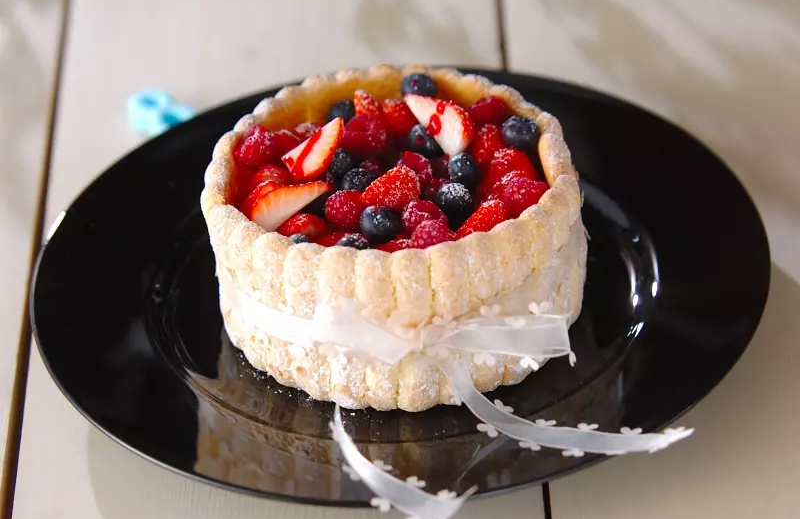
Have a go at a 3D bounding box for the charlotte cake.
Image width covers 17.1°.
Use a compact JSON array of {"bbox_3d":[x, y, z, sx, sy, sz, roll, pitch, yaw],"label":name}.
[{"bbox_3d":[-0.002,-0.013,1.100,0.157,0.069,0.157,-3,37,2],"label":"charlotte cake"}]

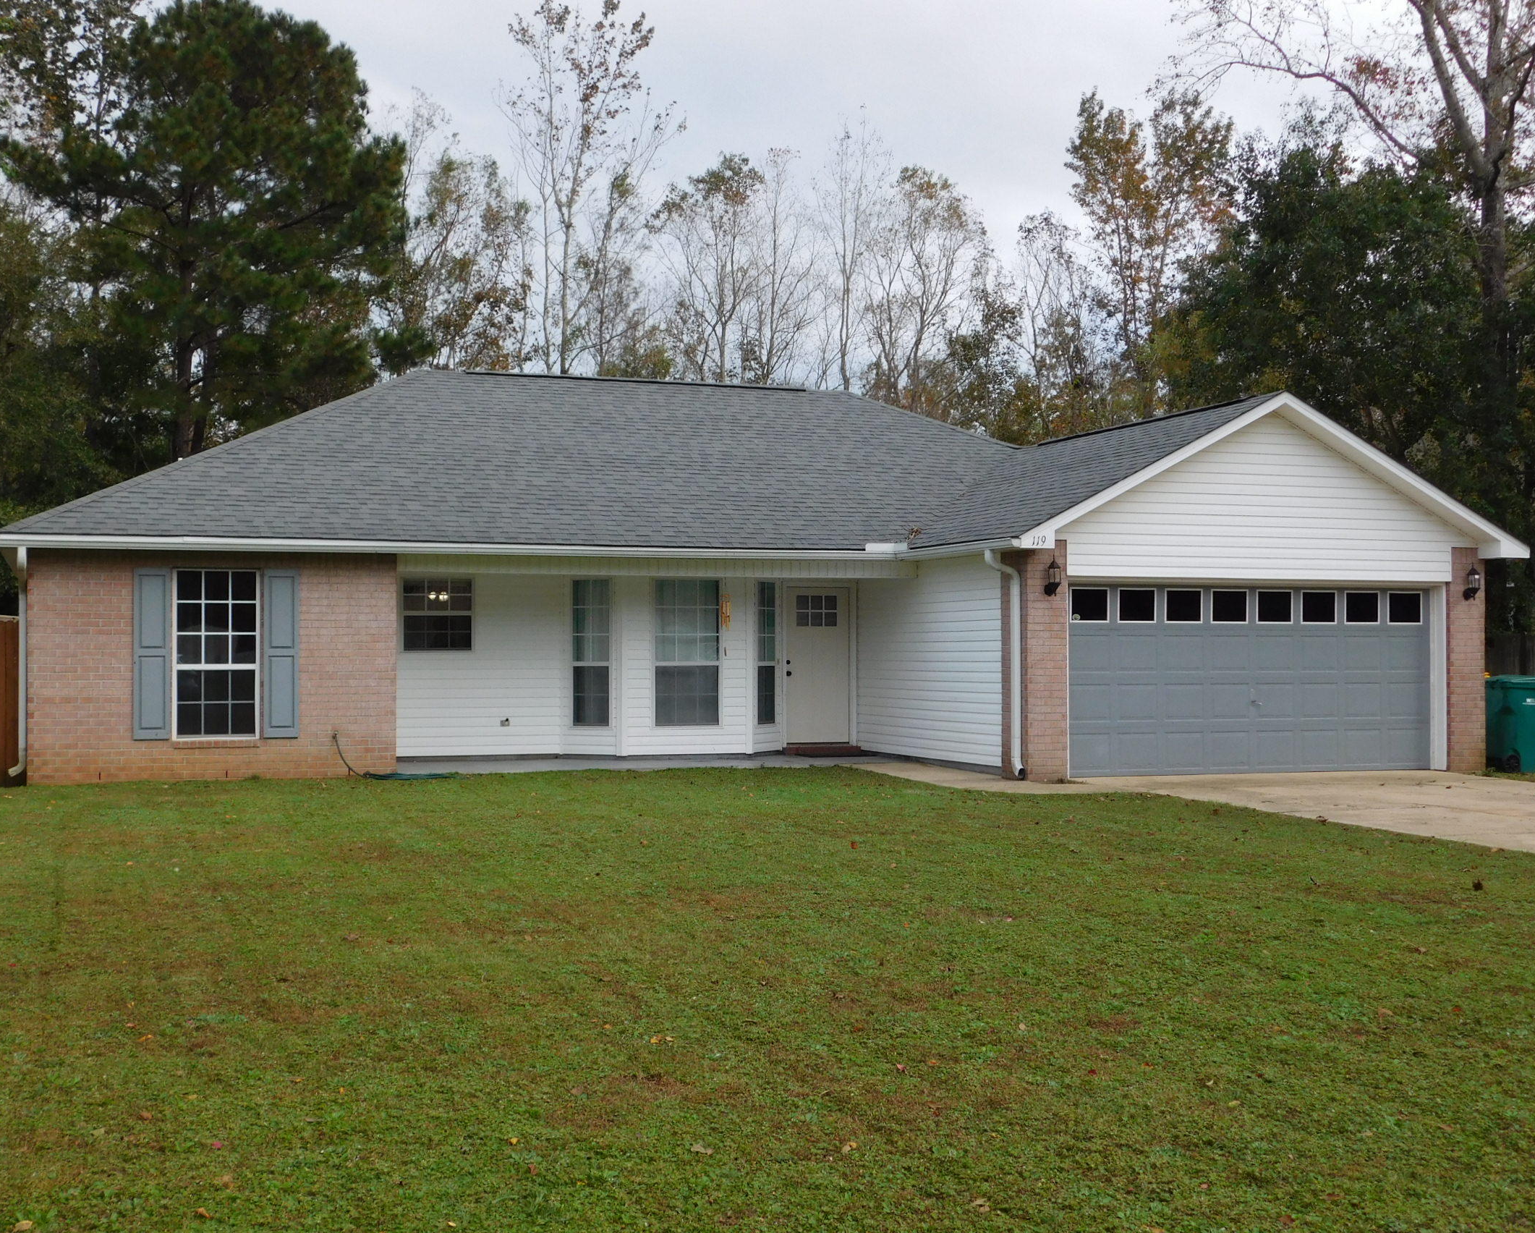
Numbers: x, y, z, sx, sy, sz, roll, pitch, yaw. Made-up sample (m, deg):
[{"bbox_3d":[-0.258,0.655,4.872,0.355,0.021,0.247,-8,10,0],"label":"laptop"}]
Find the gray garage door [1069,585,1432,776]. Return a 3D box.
[{"bbox_3d":[5.514,0.734,21.609,4.840,2.140,0.070,0,-1,-19],"label":"gray garage door"}]

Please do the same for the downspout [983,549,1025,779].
[{"bbox_3d":[2.553,0.513,20.427,0.380,2.460,0.230,0,-1,-19],"label":"downspout"}]

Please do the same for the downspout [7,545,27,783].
[{"bbox_3d":[-7.803,0.492,19.776,0.180,2.400,0.500,0,-1,-19],"label":"downspout"}]

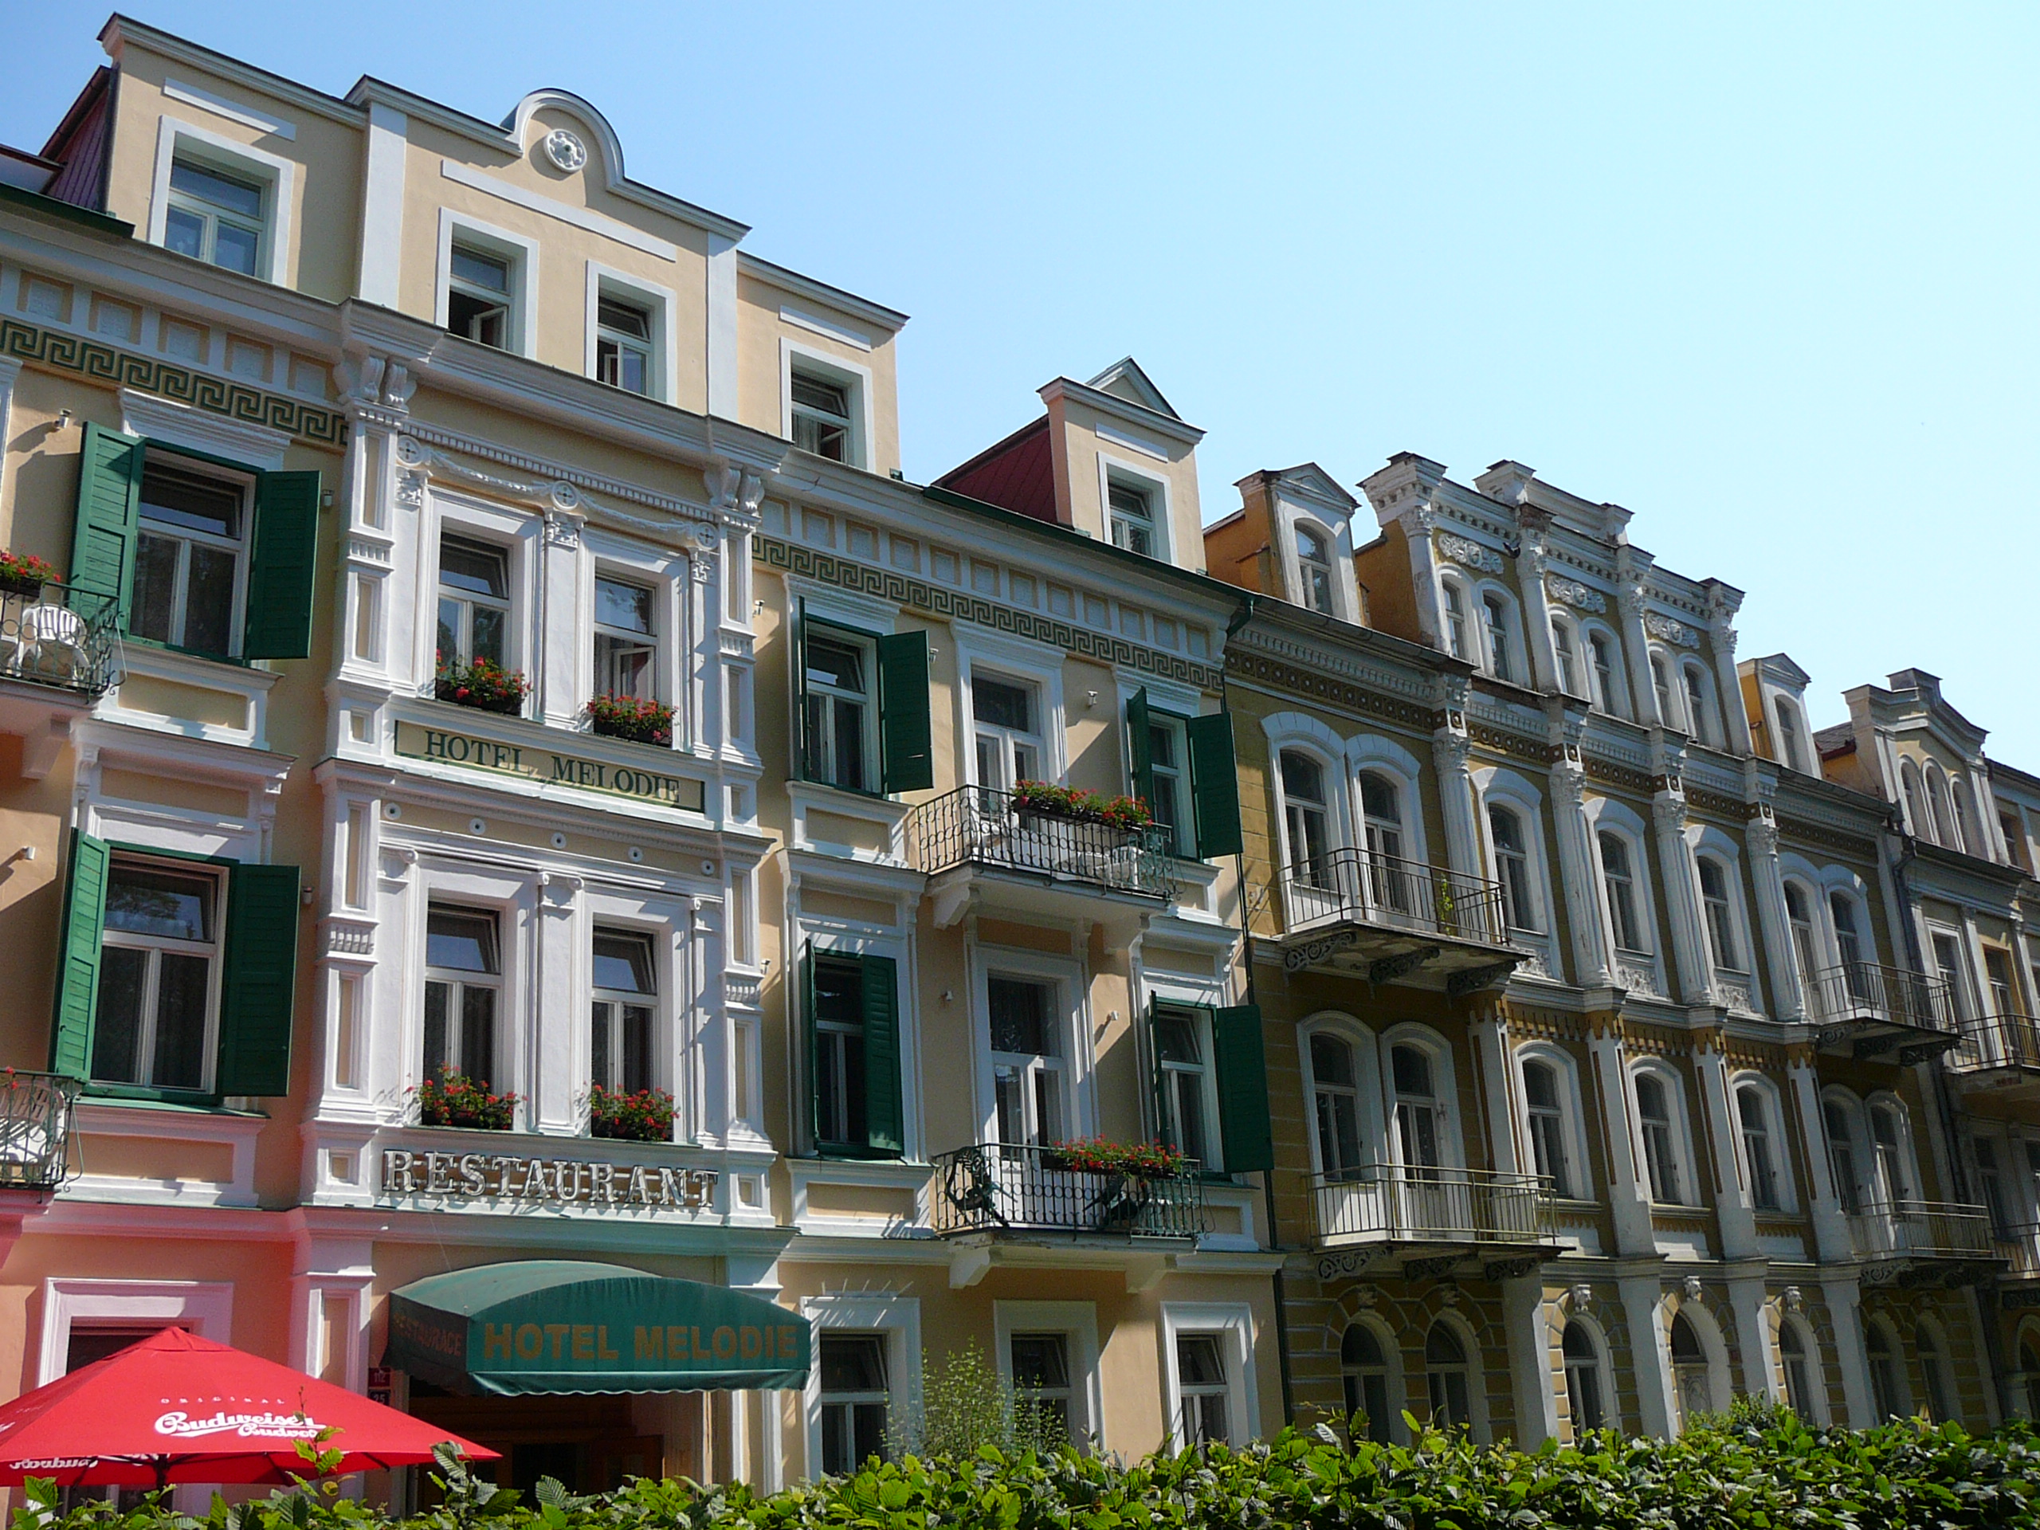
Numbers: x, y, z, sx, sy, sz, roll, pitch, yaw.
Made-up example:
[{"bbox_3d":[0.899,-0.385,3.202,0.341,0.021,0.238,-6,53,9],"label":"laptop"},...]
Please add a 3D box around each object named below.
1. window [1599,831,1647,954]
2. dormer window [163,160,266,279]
[{"bbox_3d":[9.587,2.117,33.103,0.900,1.930,0.180,13,-25,-39],"label":"window"},{"bbox_3d":[-7.968,-5.348,20.487,1.026,1.450,0.200,13,-25,-39],"label":"dormer window"}]

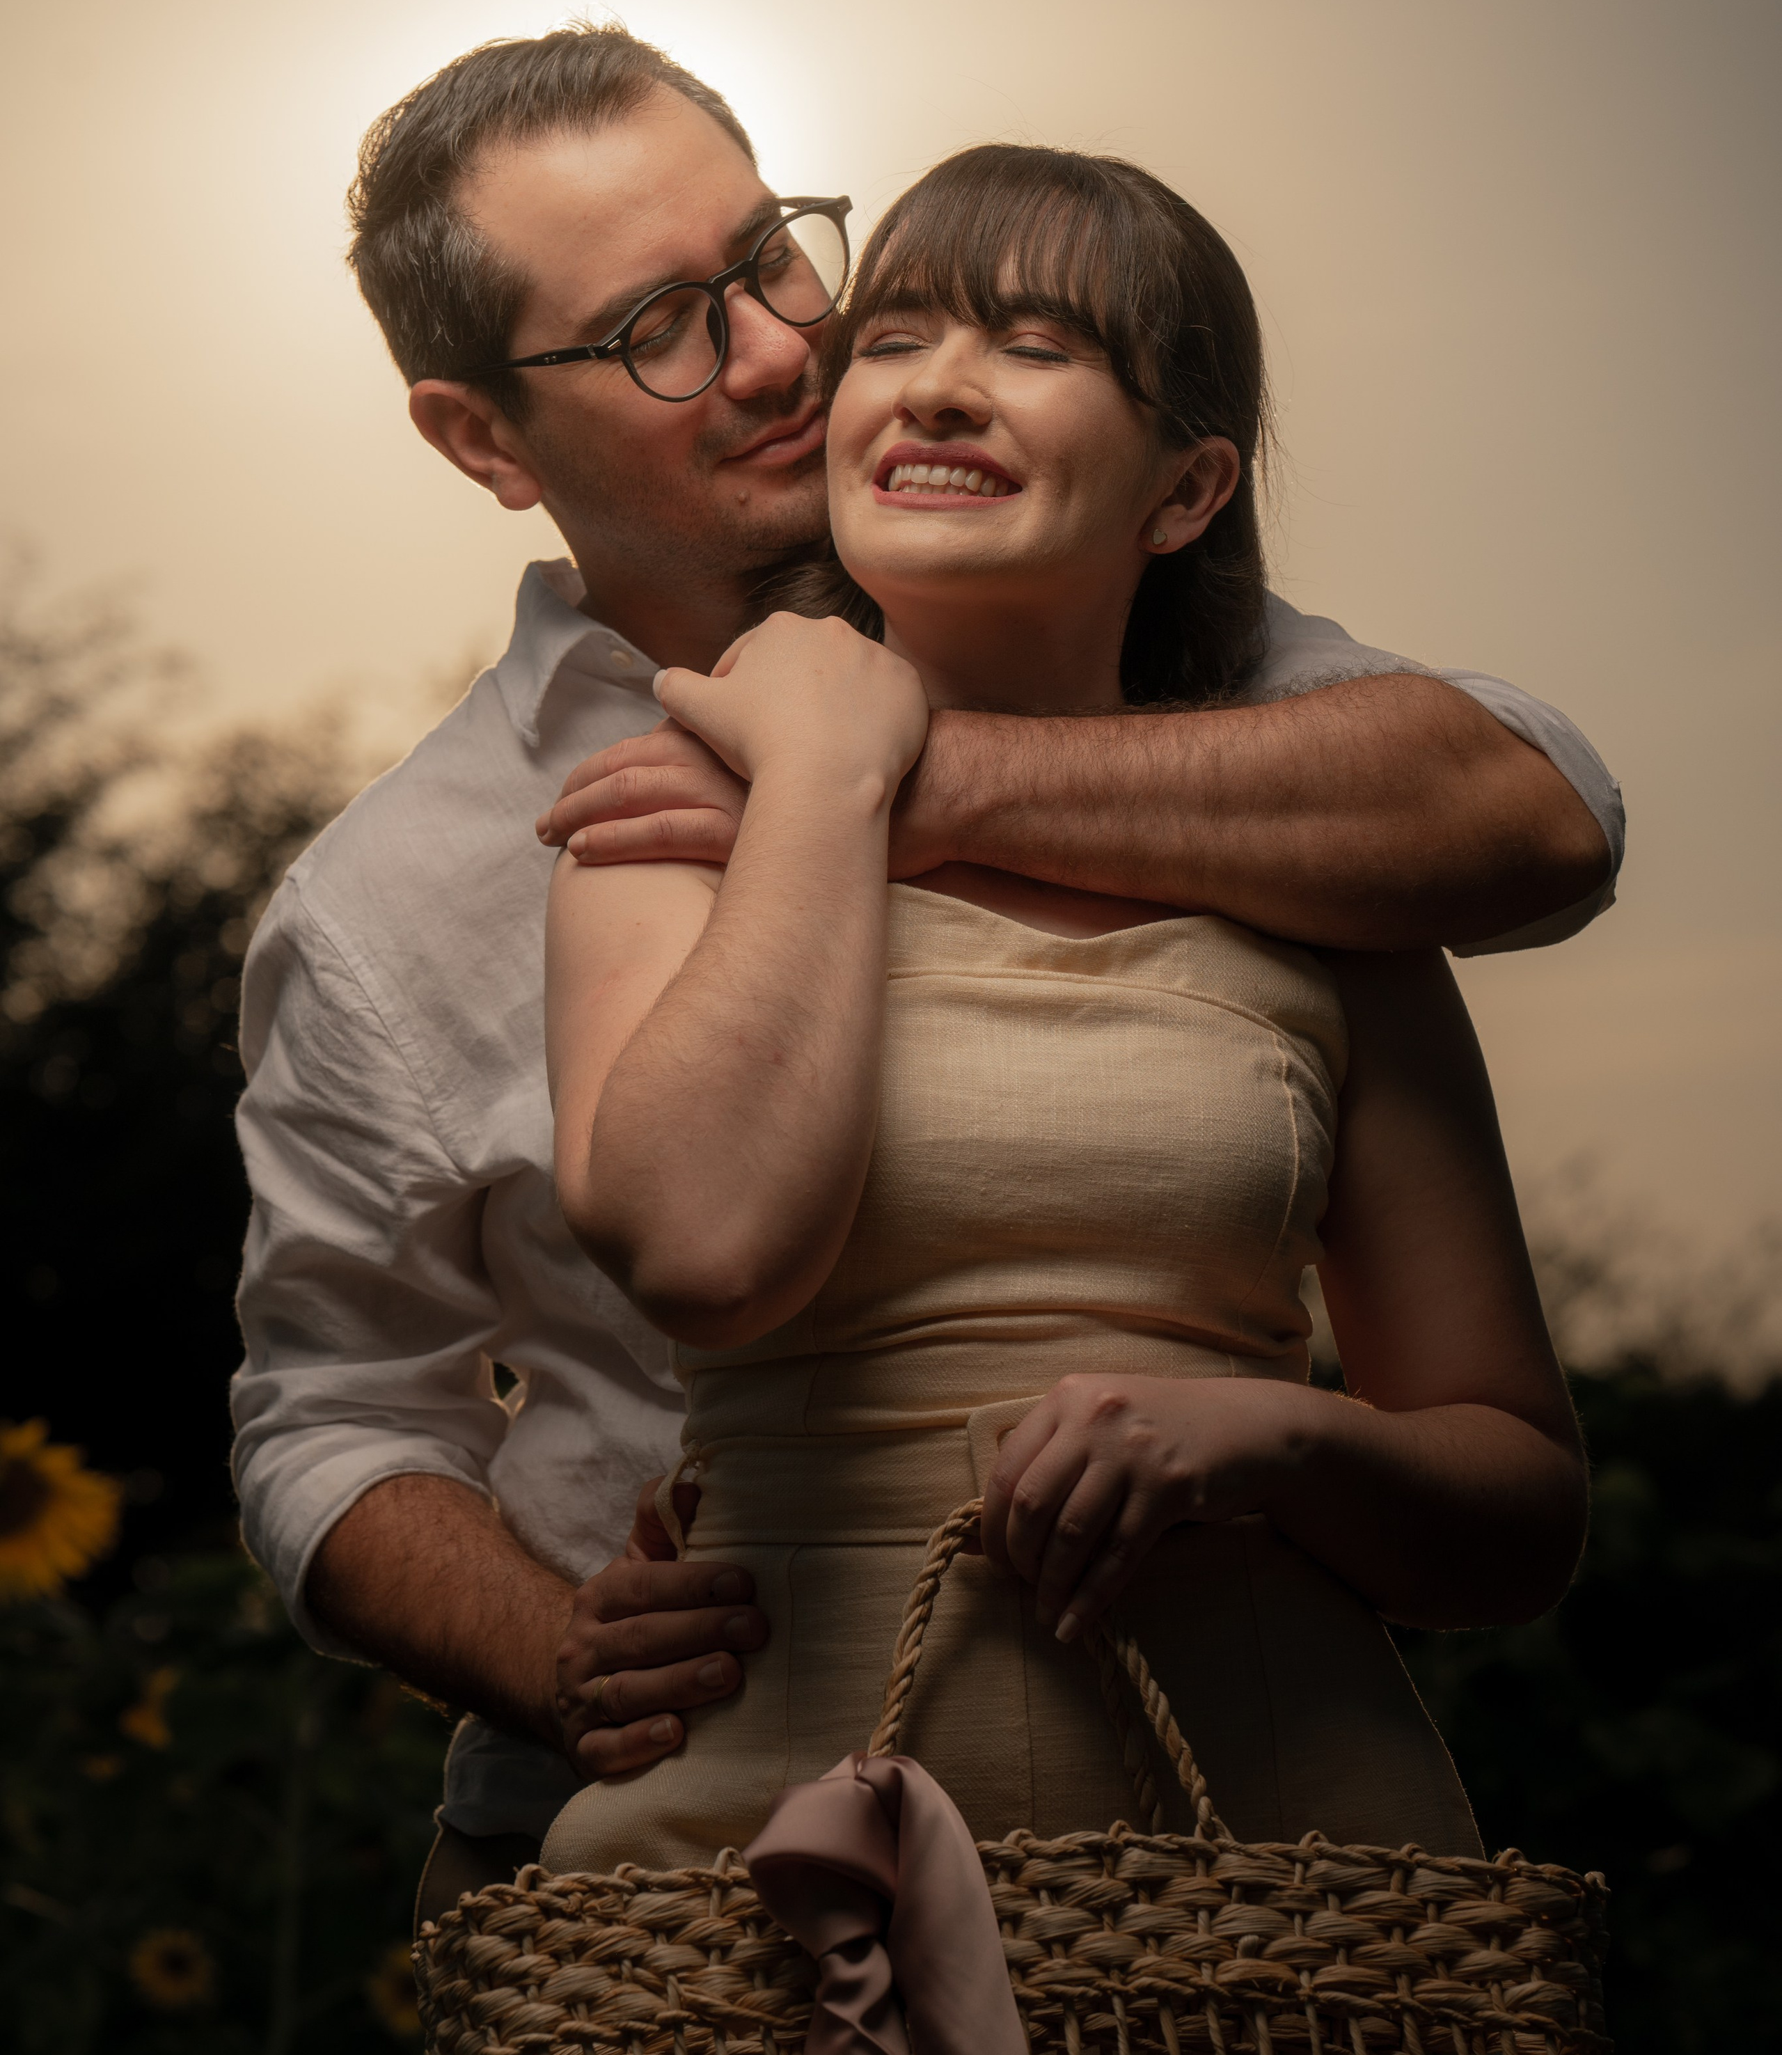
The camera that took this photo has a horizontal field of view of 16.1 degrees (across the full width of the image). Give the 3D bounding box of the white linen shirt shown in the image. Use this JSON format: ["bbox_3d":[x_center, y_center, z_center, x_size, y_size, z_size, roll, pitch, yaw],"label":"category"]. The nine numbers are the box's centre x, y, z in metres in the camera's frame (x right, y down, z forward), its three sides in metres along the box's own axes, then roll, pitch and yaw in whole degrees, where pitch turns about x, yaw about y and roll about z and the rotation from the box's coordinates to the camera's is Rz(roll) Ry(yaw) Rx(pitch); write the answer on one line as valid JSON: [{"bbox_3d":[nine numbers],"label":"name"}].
[{"bbox_3d":[0.016,0.077,2.880,0.630,0.610,0.400,2,-9,-12],"label":"white linen shirt"}]

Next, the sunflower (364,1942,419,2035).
[{"bbox_3d":[-0.530,1.051,6.900,0.100,0.105,0.045,-1,-9,5],"label":"sunflower"}]

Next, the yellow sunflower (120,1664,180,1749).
[{"bbox_3d":[-0.810,0.742,6.900,0.075,0.095,0.050,-3,-10,20],"label":"yellow sunflower"}]

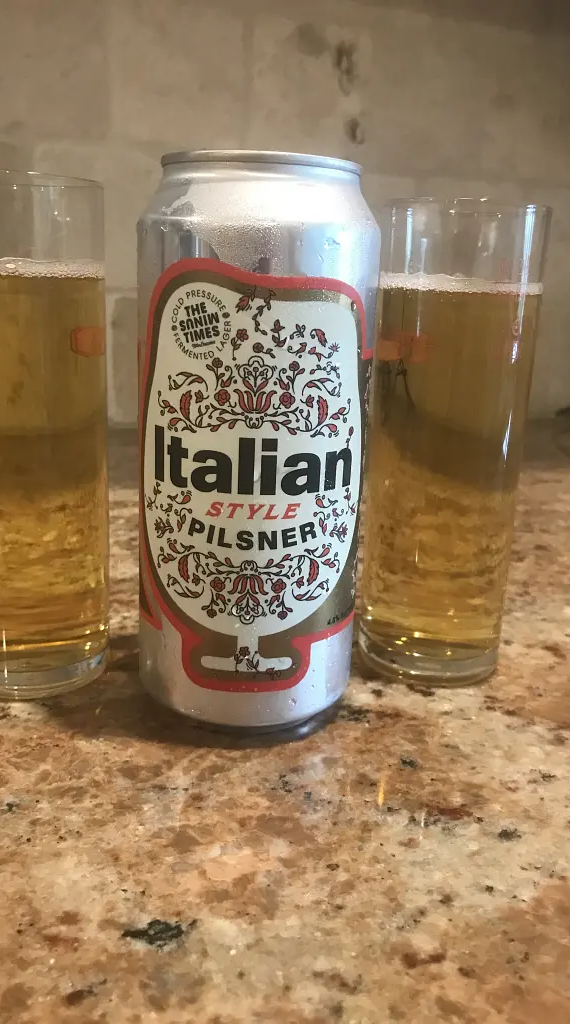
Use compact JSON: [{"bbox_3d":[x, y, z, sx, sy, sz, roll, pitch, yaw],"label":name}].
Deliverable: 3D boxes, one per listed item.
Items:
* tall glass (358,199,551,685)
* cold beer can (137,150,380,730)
[{"bbox_3d":[0.053,-0.021,0.276,0.051,0.152,0.051,5,16,10],"label":"tall glass"},{"bbox_3d":[-0.009,-0.017,0.243,0.066,0.157,0.066,2,16,-2],"label":"cold beer can"}]

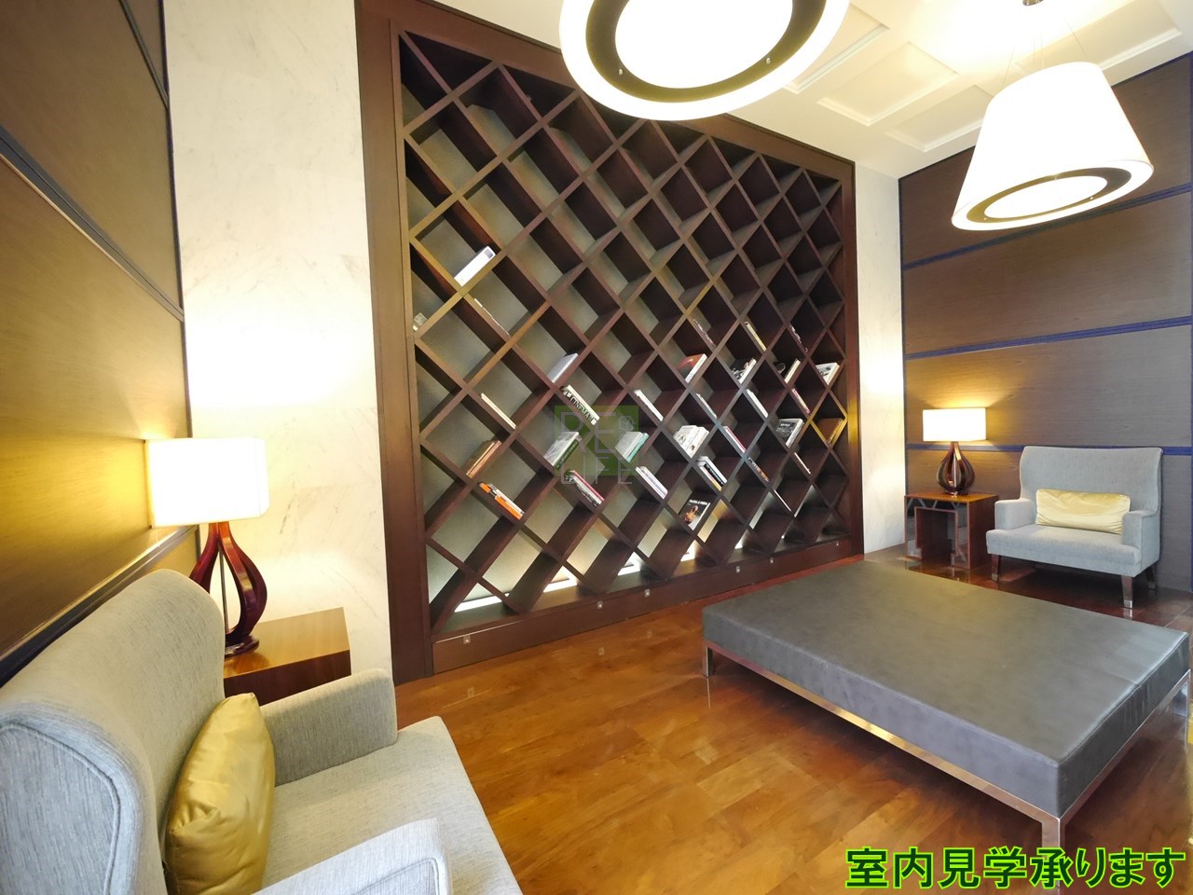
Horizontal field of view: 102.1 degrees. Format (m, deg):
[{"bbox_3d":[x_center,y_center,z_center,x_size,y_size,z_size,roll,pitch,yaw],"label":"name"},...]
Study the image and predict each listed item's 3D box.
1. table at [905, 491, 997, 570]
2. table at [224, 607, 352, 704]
[{"bbox_3d":[3.238,0.726,4.407,0.527,0.570,0.513,-4,3,-29],"label":"table"},{"bbox_3d":[-1.247,1.036,1.873,0.524,0.570,0.513,-4,3,-29],"label":"table"}]

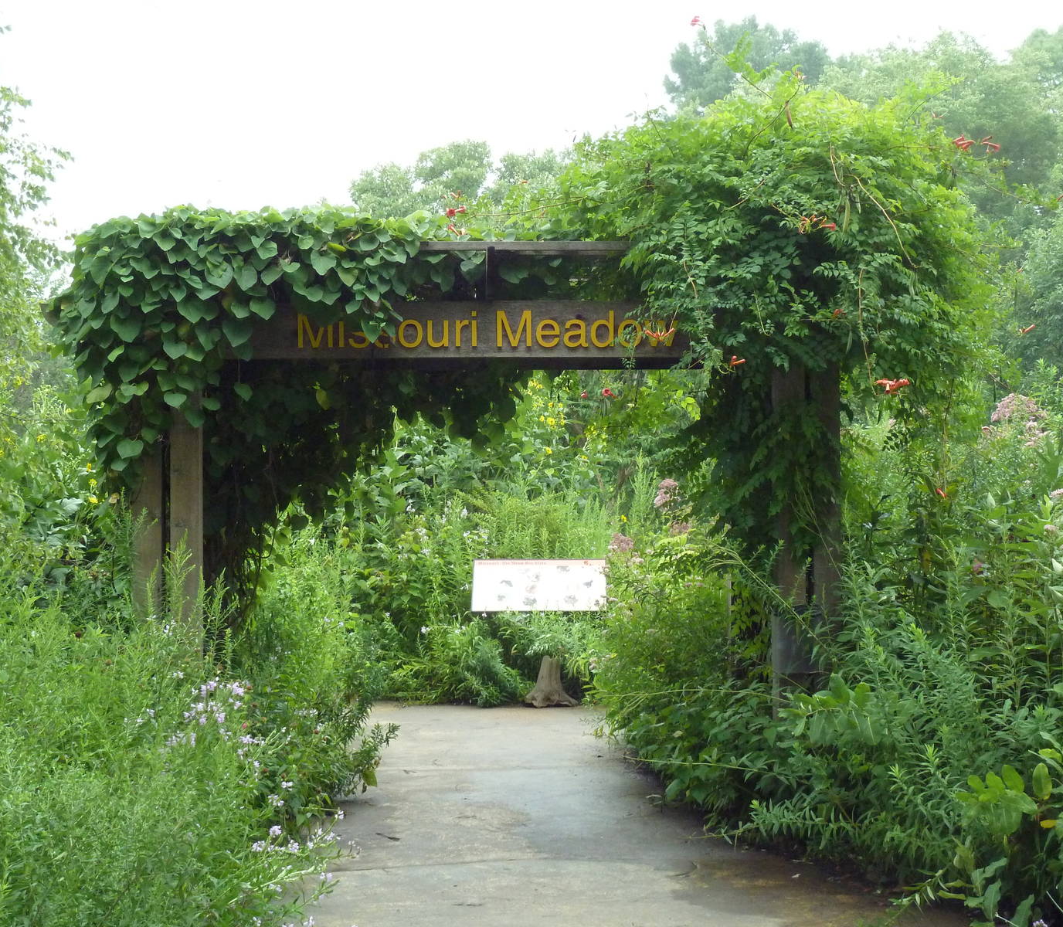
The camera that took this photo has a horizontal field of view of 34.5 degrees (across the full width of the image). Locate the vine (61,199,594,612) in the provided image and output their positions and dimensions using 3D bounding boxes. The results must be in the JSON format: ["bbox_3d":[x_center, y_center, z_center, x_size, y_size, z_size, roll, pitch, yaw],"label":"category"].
[{"bbox_3d":[-1.080,-0.220,8.800,2.650,2.020,1.750,0,1,0],"label":"vine"}]

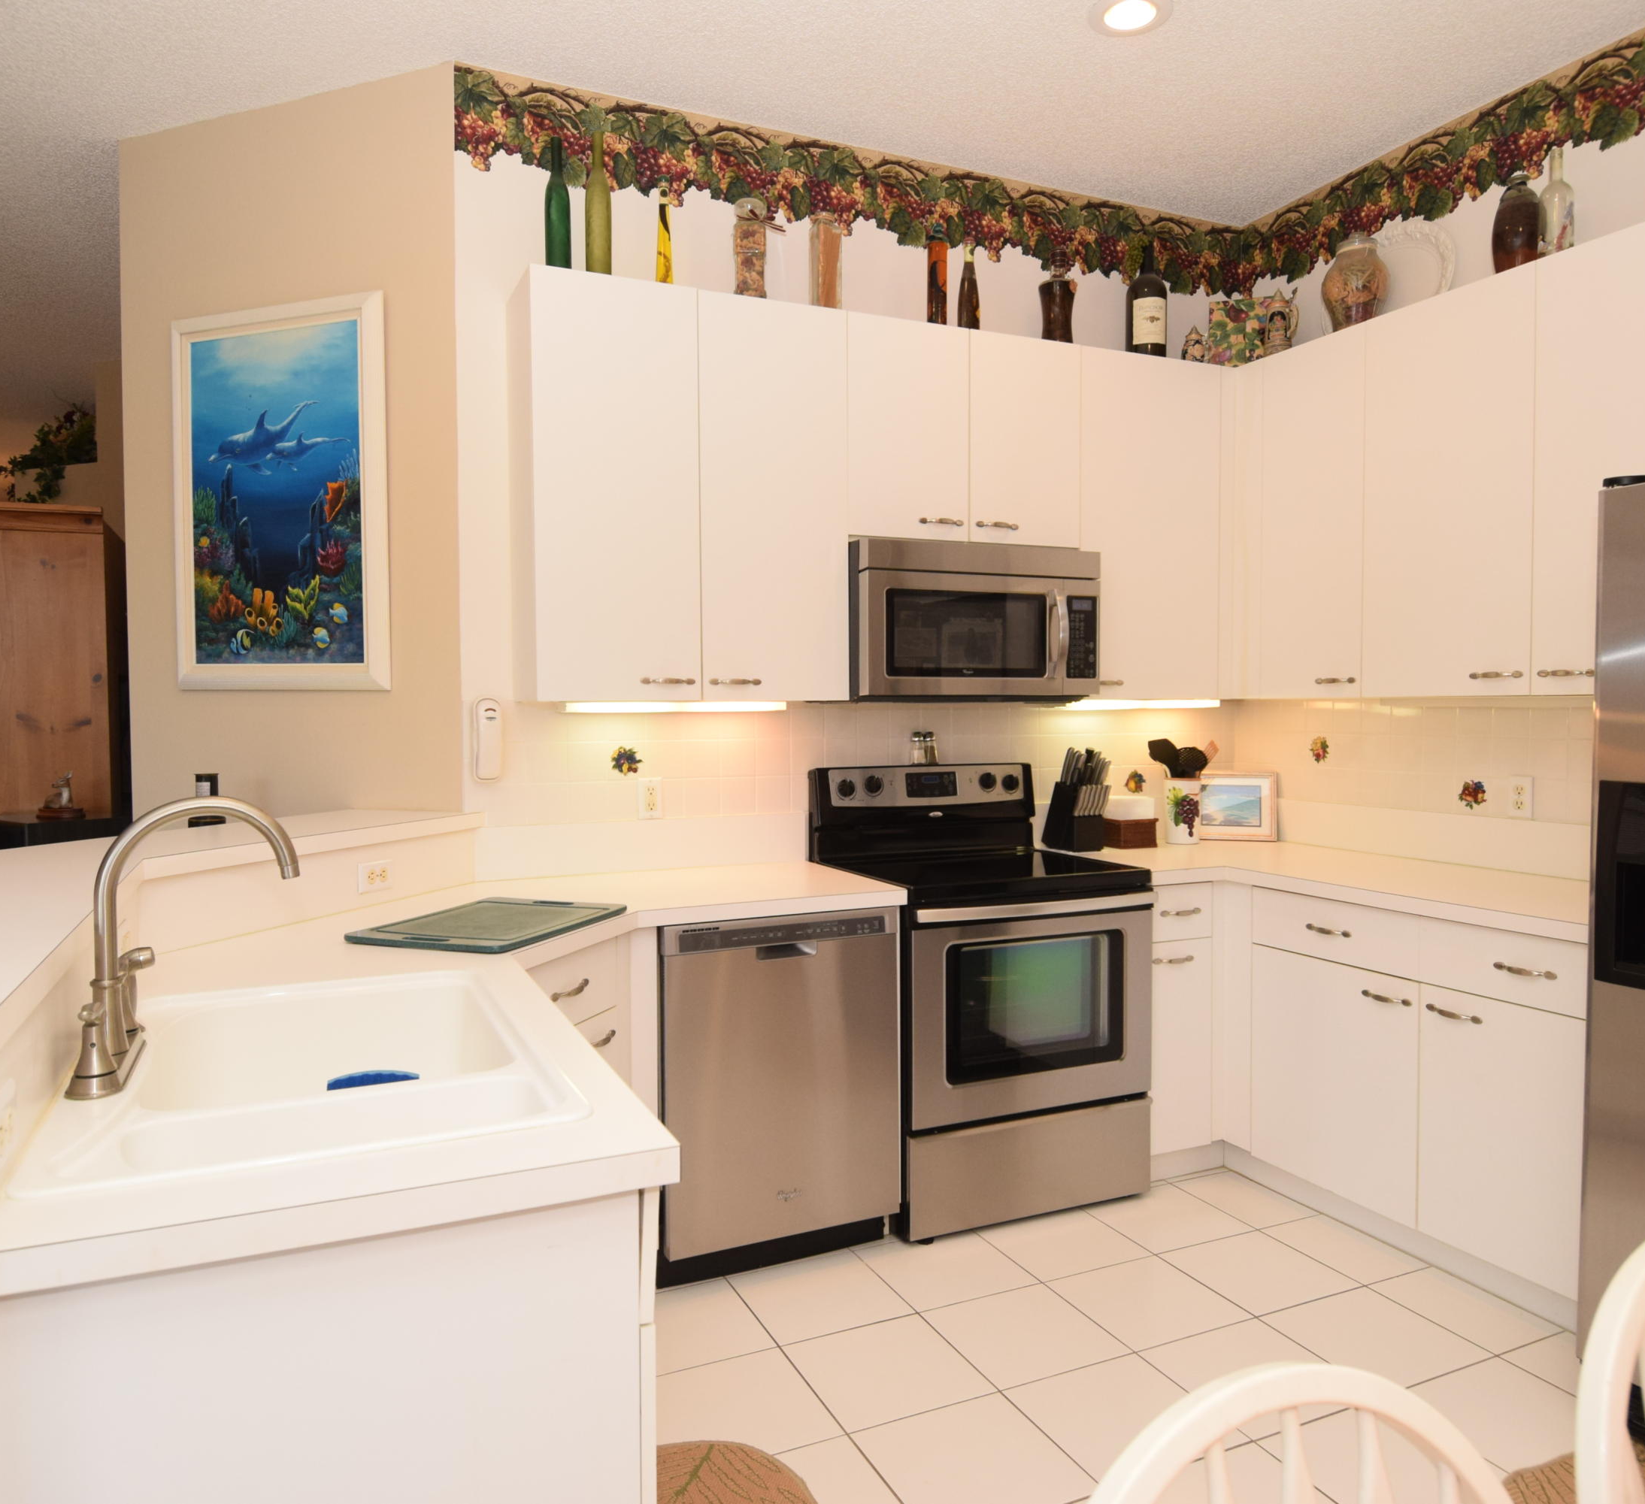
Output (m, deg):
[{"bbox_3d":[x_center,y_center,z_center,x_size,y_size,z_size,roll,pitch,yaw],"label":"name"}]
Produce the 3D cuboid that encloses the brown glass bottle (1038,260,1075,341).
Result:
[{"bbox_3d":[0.716,-1.357,3.433,0.107,0.321,0.107,0,2,0],"label":"brown glass bottle"}]

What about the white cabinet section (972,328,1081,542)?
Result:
[{"bbox_3d":[0.529,-0.901,3.414,0.382,0.598,0.312,-1,2,-24],"label":"white cabinet section"}]

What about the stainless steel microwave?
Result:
[{"bbox_3d":[0.373,-0.364,3.274,0.760,0.432,0.420,-1,2,-24],"label":"stainless steel microwave"}]

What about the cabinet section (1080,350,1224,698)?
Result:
[{"bbox_3d":[0.951,-0.685,3.608,0.541,1.046,0.312,-1,2,-24],"label":"cabinet section"}]

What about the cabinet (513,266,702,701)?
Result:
[{"bbox_3d":[-0.563,-0.648,2.914,0.415,1.040,0.320,-1,2,-24],"label":"cabinet"}]

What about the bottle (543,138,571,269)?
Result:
[{"bbox_3d":[-0.656,-1.343,2.804,0.063,0.360,0.063,-1,2,-24],"label":"bottle"}]

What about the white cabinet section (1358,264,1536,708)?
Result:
[{"bbox_3d":[1.754,-0.670,2.997,0.307,1.046,0.483,-1,2,-24],"label":"white cabinet section"}]

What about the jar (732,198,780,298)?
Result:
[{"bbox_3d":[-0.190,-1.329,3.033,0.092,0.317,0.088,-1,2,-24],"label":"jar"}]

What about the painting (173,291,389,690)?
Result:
[{"bbox_3d":[-1.500,-0.692,3.112,0.742,1.045,0.035,0,2,20],"label":"painting"}]

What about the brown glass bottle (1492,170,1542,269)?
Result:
[{"bbox_3d":[1.761,-1.324,2.850,0.115,0.284,0.115,-1,2,-24],"label":"brown glass bottle"}]

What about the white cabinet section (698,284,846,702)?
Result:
[{"bbox_3d":[-0.183,-0.663,3.104,0.417,1.046,0.312,-1,2,-24],"label":"white cabinet section"}]

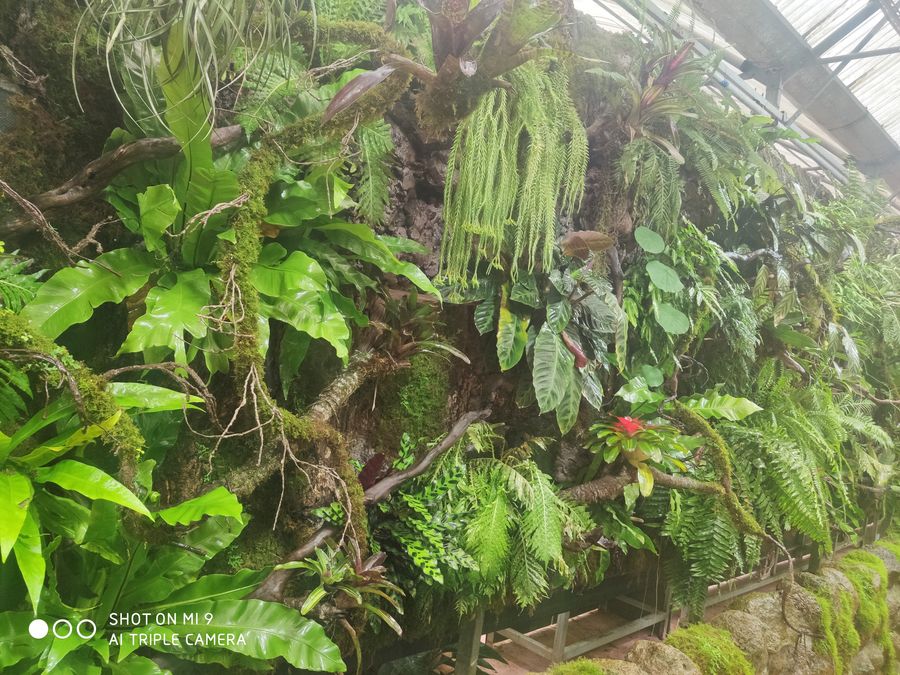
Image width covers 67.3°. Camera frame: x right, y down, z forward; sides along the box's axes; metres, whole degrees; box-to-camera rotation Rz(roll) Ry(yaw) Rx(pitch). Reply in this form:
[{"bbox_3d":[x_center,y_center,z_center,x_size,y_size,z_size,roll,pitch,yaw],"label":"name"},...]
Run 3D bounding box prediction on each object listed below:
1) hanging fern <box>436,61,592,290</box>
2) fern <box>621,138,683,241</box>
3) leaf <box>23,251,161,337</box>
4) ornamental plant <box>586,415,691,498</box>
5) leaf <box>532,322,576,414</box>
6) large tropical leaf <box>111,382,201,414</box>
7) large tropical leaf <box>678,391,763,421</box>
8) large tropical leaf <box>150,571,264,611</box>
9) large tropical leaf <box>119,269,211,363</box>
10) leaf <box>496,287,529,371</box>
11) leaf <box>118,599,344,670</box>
[{"bbox_3d":[0.207,-0.537,2.200,0.410,0.670,0.320,7,-5,-17],"label":"hanging fern"},{"bbox_3d":[0.805,-0.599,2.700,0.220,0.370,0.190,7,-5,-17],"label":"fern"},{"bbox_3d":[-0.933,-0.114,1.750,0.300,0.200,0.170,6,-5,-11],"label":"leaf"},{"bbox_3d":[0.687,0.428,2.450,0.340,0.260,0.330,7,-5,-17],"label":"ornamental plant"},{"bbox_3d":[0.352,0.105,2.300,0.140,0.300,0.090,6,-5,-9],"label":"leaf"},{"bbox_3d":[-0.731,0.149,1.650,0.270,0.080,0.110,6,-5,-11],"label":"large tropical leaf"},{"bbox_3d":[1.104,0.277,2.750,0.340,0.120,0.150,6,-5,-11],"label":"large tropical leaf"},{"bbox_3d":[-0.620,0.636,1.700,0.320,0.110,0.130,7,-5,-14],"label":"large tropical leaf"},{"bbox_3d":[-0.739,-0.057,1.750,0.210,0.220,0.150,7,-5,-17],"label":"large tropical leaf"},{"bbox_3d":[0.213,-0.031,2.300,0.110,0.290,0.090,6,-5,-11],"label":"leaf"},{"bbox_3d":[-0.517,0.705,1.600,0.500,0.140,0.190,7,-5,-14],"label":"leaf"}]

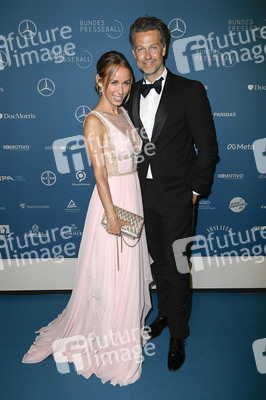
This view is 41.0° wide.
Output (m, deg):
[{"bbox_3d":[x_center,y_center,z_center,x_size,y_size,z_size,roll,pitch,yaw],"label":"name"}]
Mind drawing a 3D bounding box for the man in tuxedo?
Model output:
[{"bbox_3d":[0.195,-0.015,1.969,0.580,1.840,0.450,7,16,26],"label":"man in tuxedo"}]

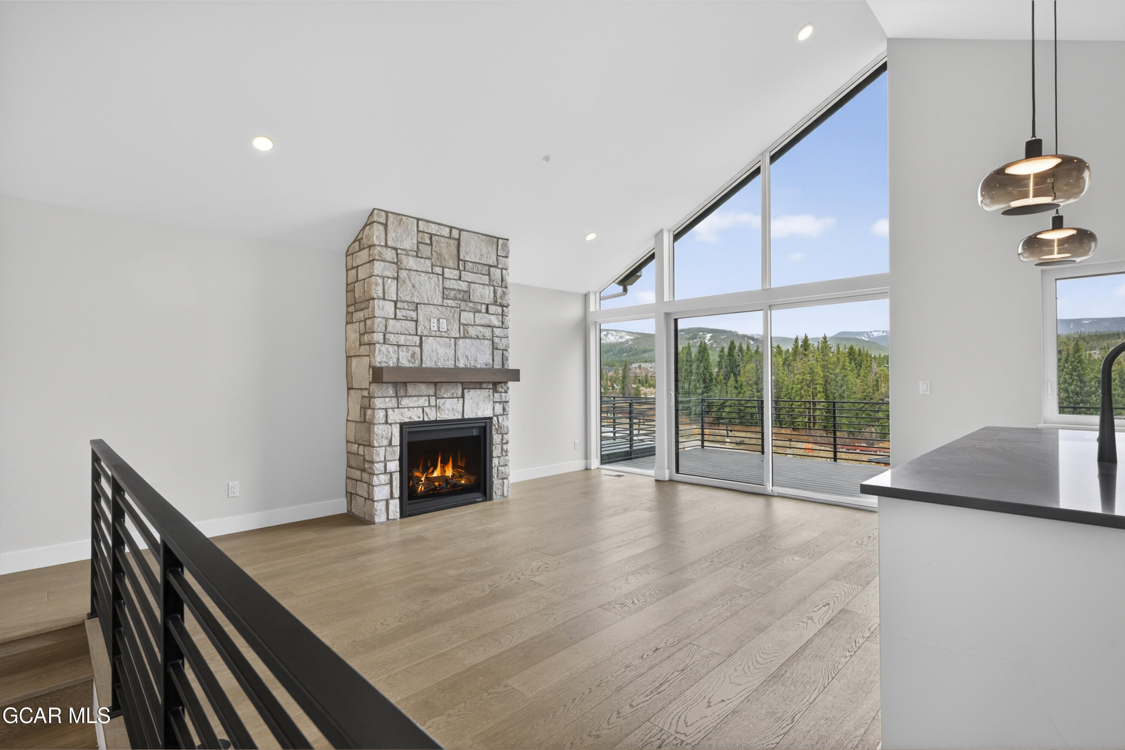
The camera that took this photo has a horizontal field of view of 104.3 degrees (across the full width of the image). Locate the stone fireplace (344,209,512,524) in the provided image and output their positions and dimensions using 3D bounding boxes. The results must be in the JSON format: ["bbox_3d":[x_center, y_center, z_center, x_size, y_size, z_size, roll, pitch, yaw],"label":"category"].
[{"bbox_3d":[-1.333,-0.067,4.538,1.443,2.793,0.640,0,-1,-43],"label":"stone fireplace"}]

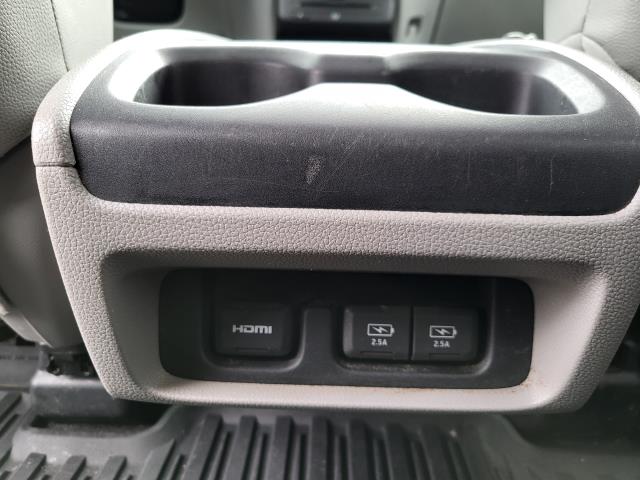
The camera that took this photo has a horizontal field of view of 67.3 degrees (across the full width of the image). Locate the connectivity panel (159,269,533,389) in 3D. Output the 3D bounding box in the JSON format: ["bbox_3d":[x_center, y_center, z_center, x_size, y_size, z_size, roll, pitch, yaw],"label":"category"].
[{"bbox_3d":[0.011,0.040,0.212,0.163,0.051,0.020,2,7,0],"label":"connectivity panel"}]

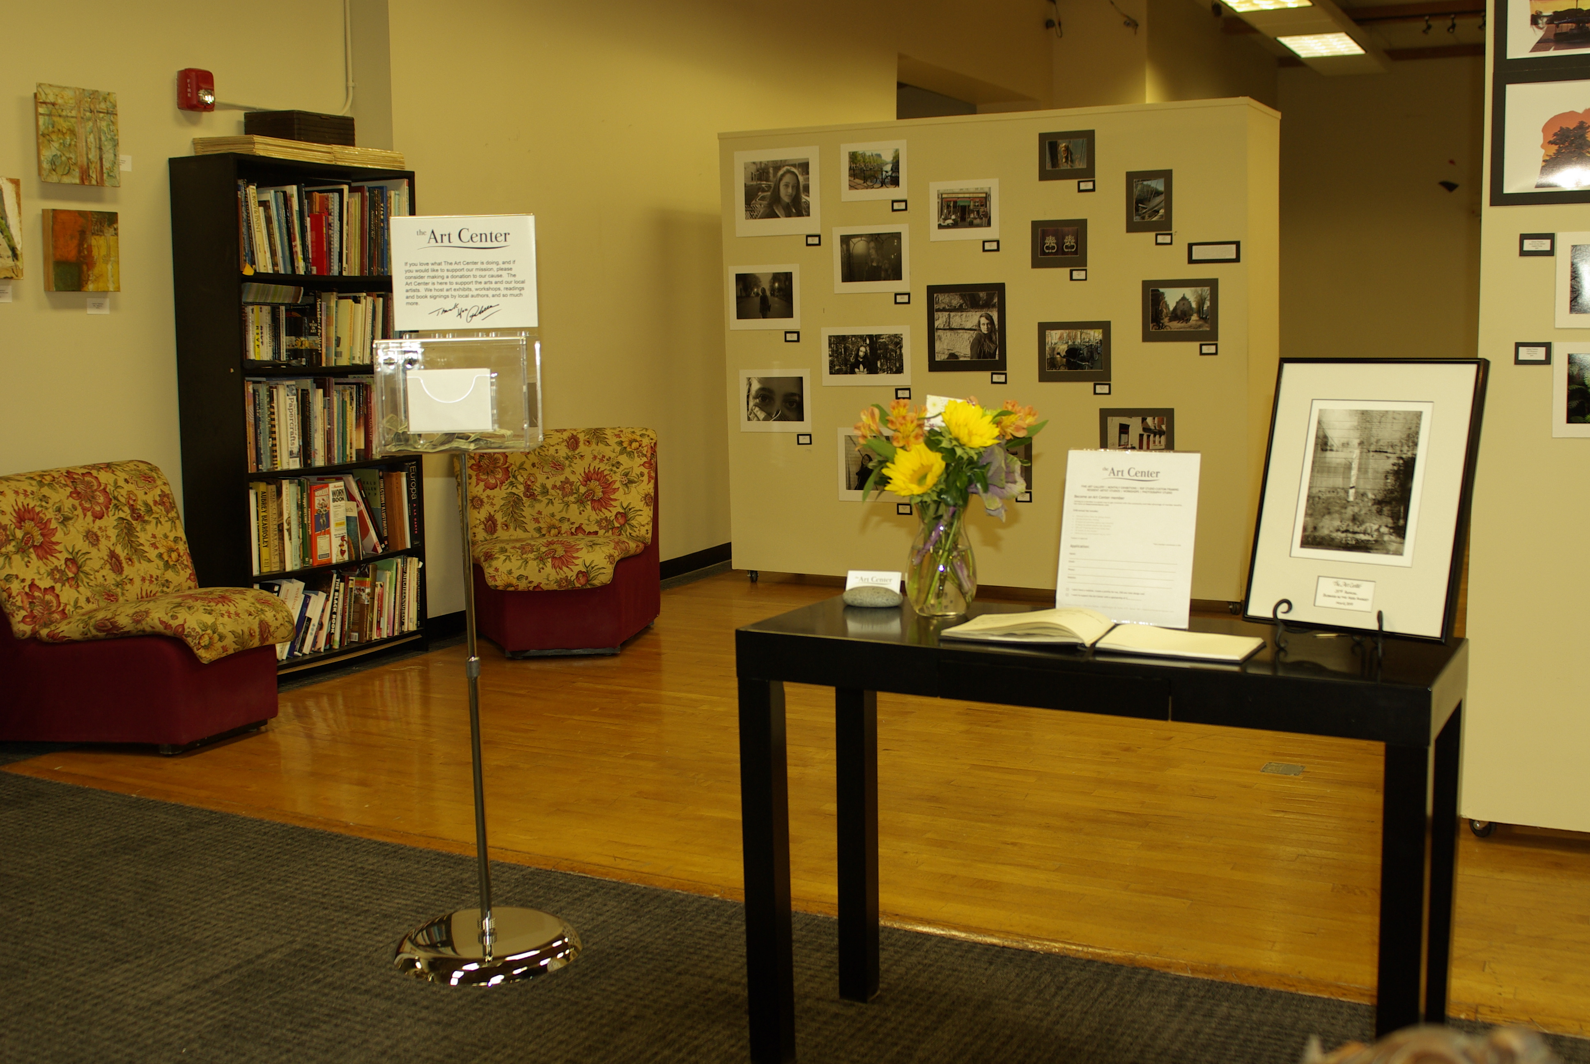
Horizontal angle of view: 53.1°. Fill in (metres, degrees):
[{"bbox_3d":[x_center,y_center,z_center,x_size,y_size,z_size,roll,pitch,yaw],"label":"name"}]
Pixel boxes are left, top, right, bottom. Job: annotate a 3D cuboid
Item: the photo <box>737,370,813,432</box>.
[{"bbox_3d":[-0.095,-0.625,7.590,0.375,0.297,0.020,2,8,26],"label":"photo"}]

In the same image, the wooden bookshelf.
[{"bbox_3d":[-1.803,-0.408,5.902,0.318,1.850,0.860,3,8,28],"label":"wooden bookshelf"}]

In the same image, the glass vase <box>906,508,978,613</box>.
[{"bbox_3d":[0.246,0.043,2.675,0.119,0.179,0.119,-1,7,0],"label":"glass vase"}]

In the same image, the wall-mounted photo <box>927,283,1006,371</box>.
[{"bbox_3d":[0.768,-0.918,7.130,0.368,0.389,0.020,2,8,26],"label":"wall-mounted photo"}]

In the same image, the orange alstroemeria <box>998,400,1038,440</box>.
[{"bbox_3d":[0.372,-0.187,2.647,0.068,0.068,0.065,-3,7,-17],"label":"orange alstroemeria"}]

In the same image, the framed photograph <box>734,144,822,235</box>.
[{"bbox_3d":[-0.084,-1.595,7.450,0.440,0.403,0.020,2,8,26],"label":"framed photograph"}]

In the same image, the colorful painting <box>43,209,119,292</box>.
[{"bbox_3d":[-2.318,-0.912,5.182,0.040,0.256,0.256,3,8,27],"label":"colorful painting"}]

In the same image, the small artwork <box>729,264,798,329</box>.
[{"bbox_3d":[-0.141,-1.089,7.390,0.369,0.293,0.015,3,8,27],"label":"small artwork"}]

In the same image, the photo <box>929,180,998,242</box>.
[{"bbox_3d":[0.752,-1.426,7.060,0.323,0.263,0.020,2,8,26],"label":"photo"}]

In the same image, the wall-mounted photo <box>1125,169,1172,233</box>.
[{"bbox_3d":[1.490,-1.398,6.710,0.201,0.255,0.020,2,8,26],"label":"wall-mounted photo"}]

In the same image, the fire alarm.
[{"bbox_3d":[-2.061,-1.522,5.480,0.055,0.132,0.116,3,8,28],"label":"fire alarm"}]

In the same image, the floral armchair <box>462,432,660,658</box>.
[{"bbox_3d":[-0.940,0.033,6.348,0.820,0.840,0.660,-2,7,-8],"label":"floral armchair"}]

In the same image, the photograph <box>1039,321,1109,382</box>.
[{"bbox_3d":[1.214,-0.783,6.920,0.325,0.261,0.020,2,8,26],"label":"photograph"}]

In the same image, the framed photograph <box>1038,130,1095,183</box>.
[{"bbox_3d":[1.139,-1.574,6.662,0.241,0.198,0.015,3,8,27],"label":"framed photograph"}]

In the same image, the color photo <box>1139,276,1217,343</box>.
[{"bbox_3d":[1.581,-0.907,6.535,0.312,0.253,0.015,3,8,27],"label":"color photo"}]

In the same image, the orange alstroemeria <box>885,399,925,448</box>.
[{"bbox_3d":[0.182,-0.179,2.640,0.066,0.080,0.062,0,7,9],"label":"orange alstroemeria"}]

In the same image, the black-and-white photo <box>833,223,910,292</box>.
[{"bbox_3d":[0.346,-1.251,7.290,0.376,0.304,0.020,2,8,26],"label":"black-and-white photo"}]

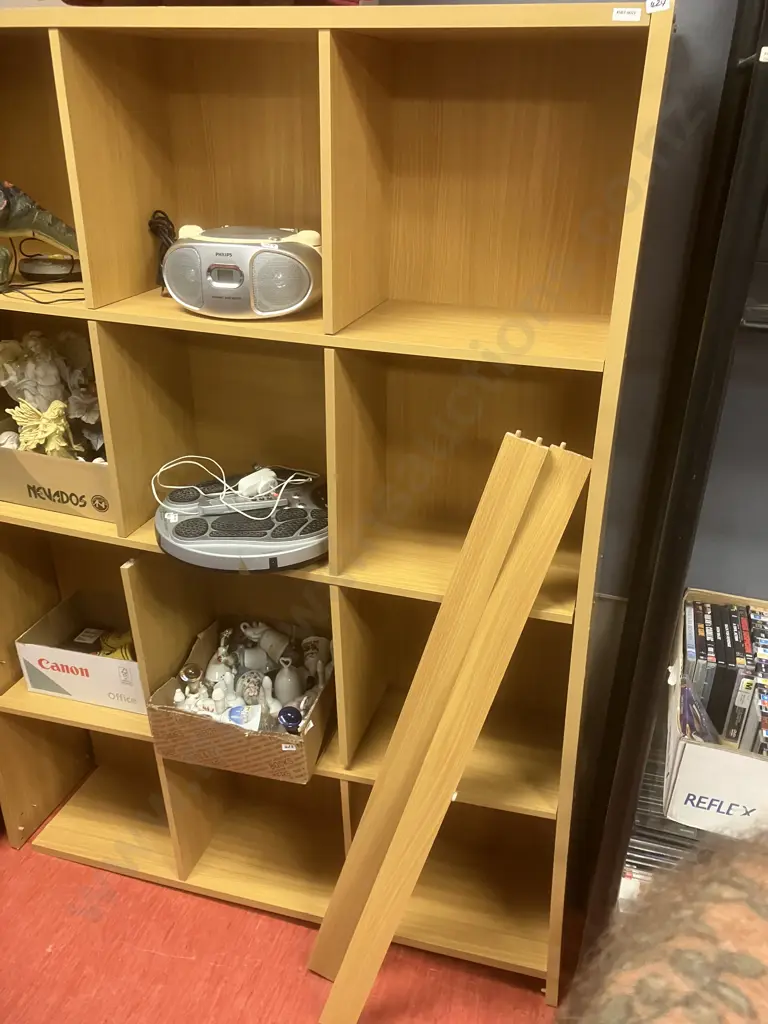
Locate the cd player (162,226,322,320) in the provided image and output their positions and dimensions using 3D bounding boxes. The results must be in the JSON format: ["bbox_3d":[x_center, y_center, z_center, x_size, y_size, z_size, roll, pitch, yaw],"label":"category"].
[{"bbox_3d":[-0.213,-0.416,1.401,0.288,0.136,0.223,6,27,9],"label":"cd player"}]

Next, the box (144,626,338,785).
[{"bbox_3d":[-0.262,0.375,1.689,0.315,0.142,0.282,8,26,13],"label":"box"}]

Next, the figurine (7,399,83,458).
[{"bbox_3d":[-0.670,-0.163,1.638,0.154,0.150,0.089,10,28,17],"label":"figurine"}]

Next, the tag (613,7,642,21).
[{"bbox_3d":[0.289,-0.590,0.984,0.032,0.013,0.002,9,27,15],"label":"tag"}]

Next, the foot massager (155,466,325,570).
[{"bbox_3d":[-0.248,0.011,1.546,0.345,0.075,0.335,-4,26,-12],"label":"foot massager"}]

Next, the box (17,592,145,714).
[{"bbox_3d":[-0.637,0.330,1.946,0.328,0.140,0.219,9,27,15],"label":"box"}]

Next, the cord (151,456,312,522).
[{"bbox_3d":[-0.291,-0.059,1.559,0.267,0.061,0.182,9,27,15],"label":"cord"}]

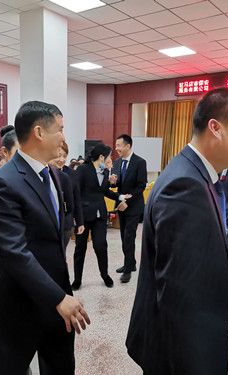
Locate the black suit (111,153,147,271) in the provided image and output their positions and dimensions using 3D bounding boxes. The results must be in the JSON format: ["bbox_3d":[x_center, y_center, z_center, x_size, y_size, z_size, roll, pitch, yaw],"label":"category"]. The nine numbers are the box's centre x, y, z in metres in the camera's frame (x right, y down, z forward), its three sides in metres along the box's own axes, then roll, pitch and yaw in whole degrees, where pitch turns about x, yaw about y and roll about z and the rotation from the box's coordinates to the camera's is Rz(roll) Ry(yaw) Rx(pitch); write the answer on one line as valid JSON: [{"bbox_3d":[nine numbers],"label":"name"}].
[{"bbox_3d":[0.168,0.299,4.524,0.500,1.440,0.380,4,6,30],"label":"black suit"}]

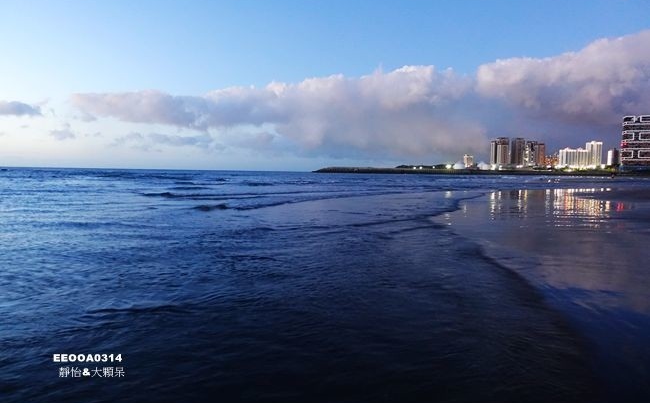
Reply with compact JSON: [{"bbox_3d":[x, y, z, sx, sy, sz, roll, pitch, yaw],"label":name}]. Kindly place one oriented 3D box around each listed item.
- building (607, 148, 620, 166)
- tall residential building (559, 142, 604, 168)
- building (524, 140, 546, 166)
[{"bbox_3d":[439.410,-68.060,660.000,12.970,27.510,11.670,2,4,12],"label":"building"},{"bbox_3d":[413.560,-75.780,700.000,58.630,40.540,20.520,2,4,12],"label":"tall residential building"},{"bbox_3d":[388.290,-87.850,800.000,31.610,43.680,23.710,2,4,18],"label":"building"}]

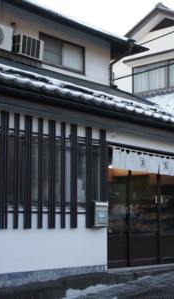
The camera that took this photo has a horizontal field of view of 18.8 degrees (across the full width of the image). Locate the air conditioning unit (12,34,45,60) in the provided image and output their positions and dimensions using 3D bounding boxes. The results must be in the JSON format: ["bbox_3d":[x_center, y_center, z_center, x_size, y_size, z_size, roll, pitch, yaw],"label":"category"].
[{"bbox_3d":[-1.370,-2.370,12.330,0.285,0.475,0.715,0,-6,42],"label":"air conditioning unit"}]

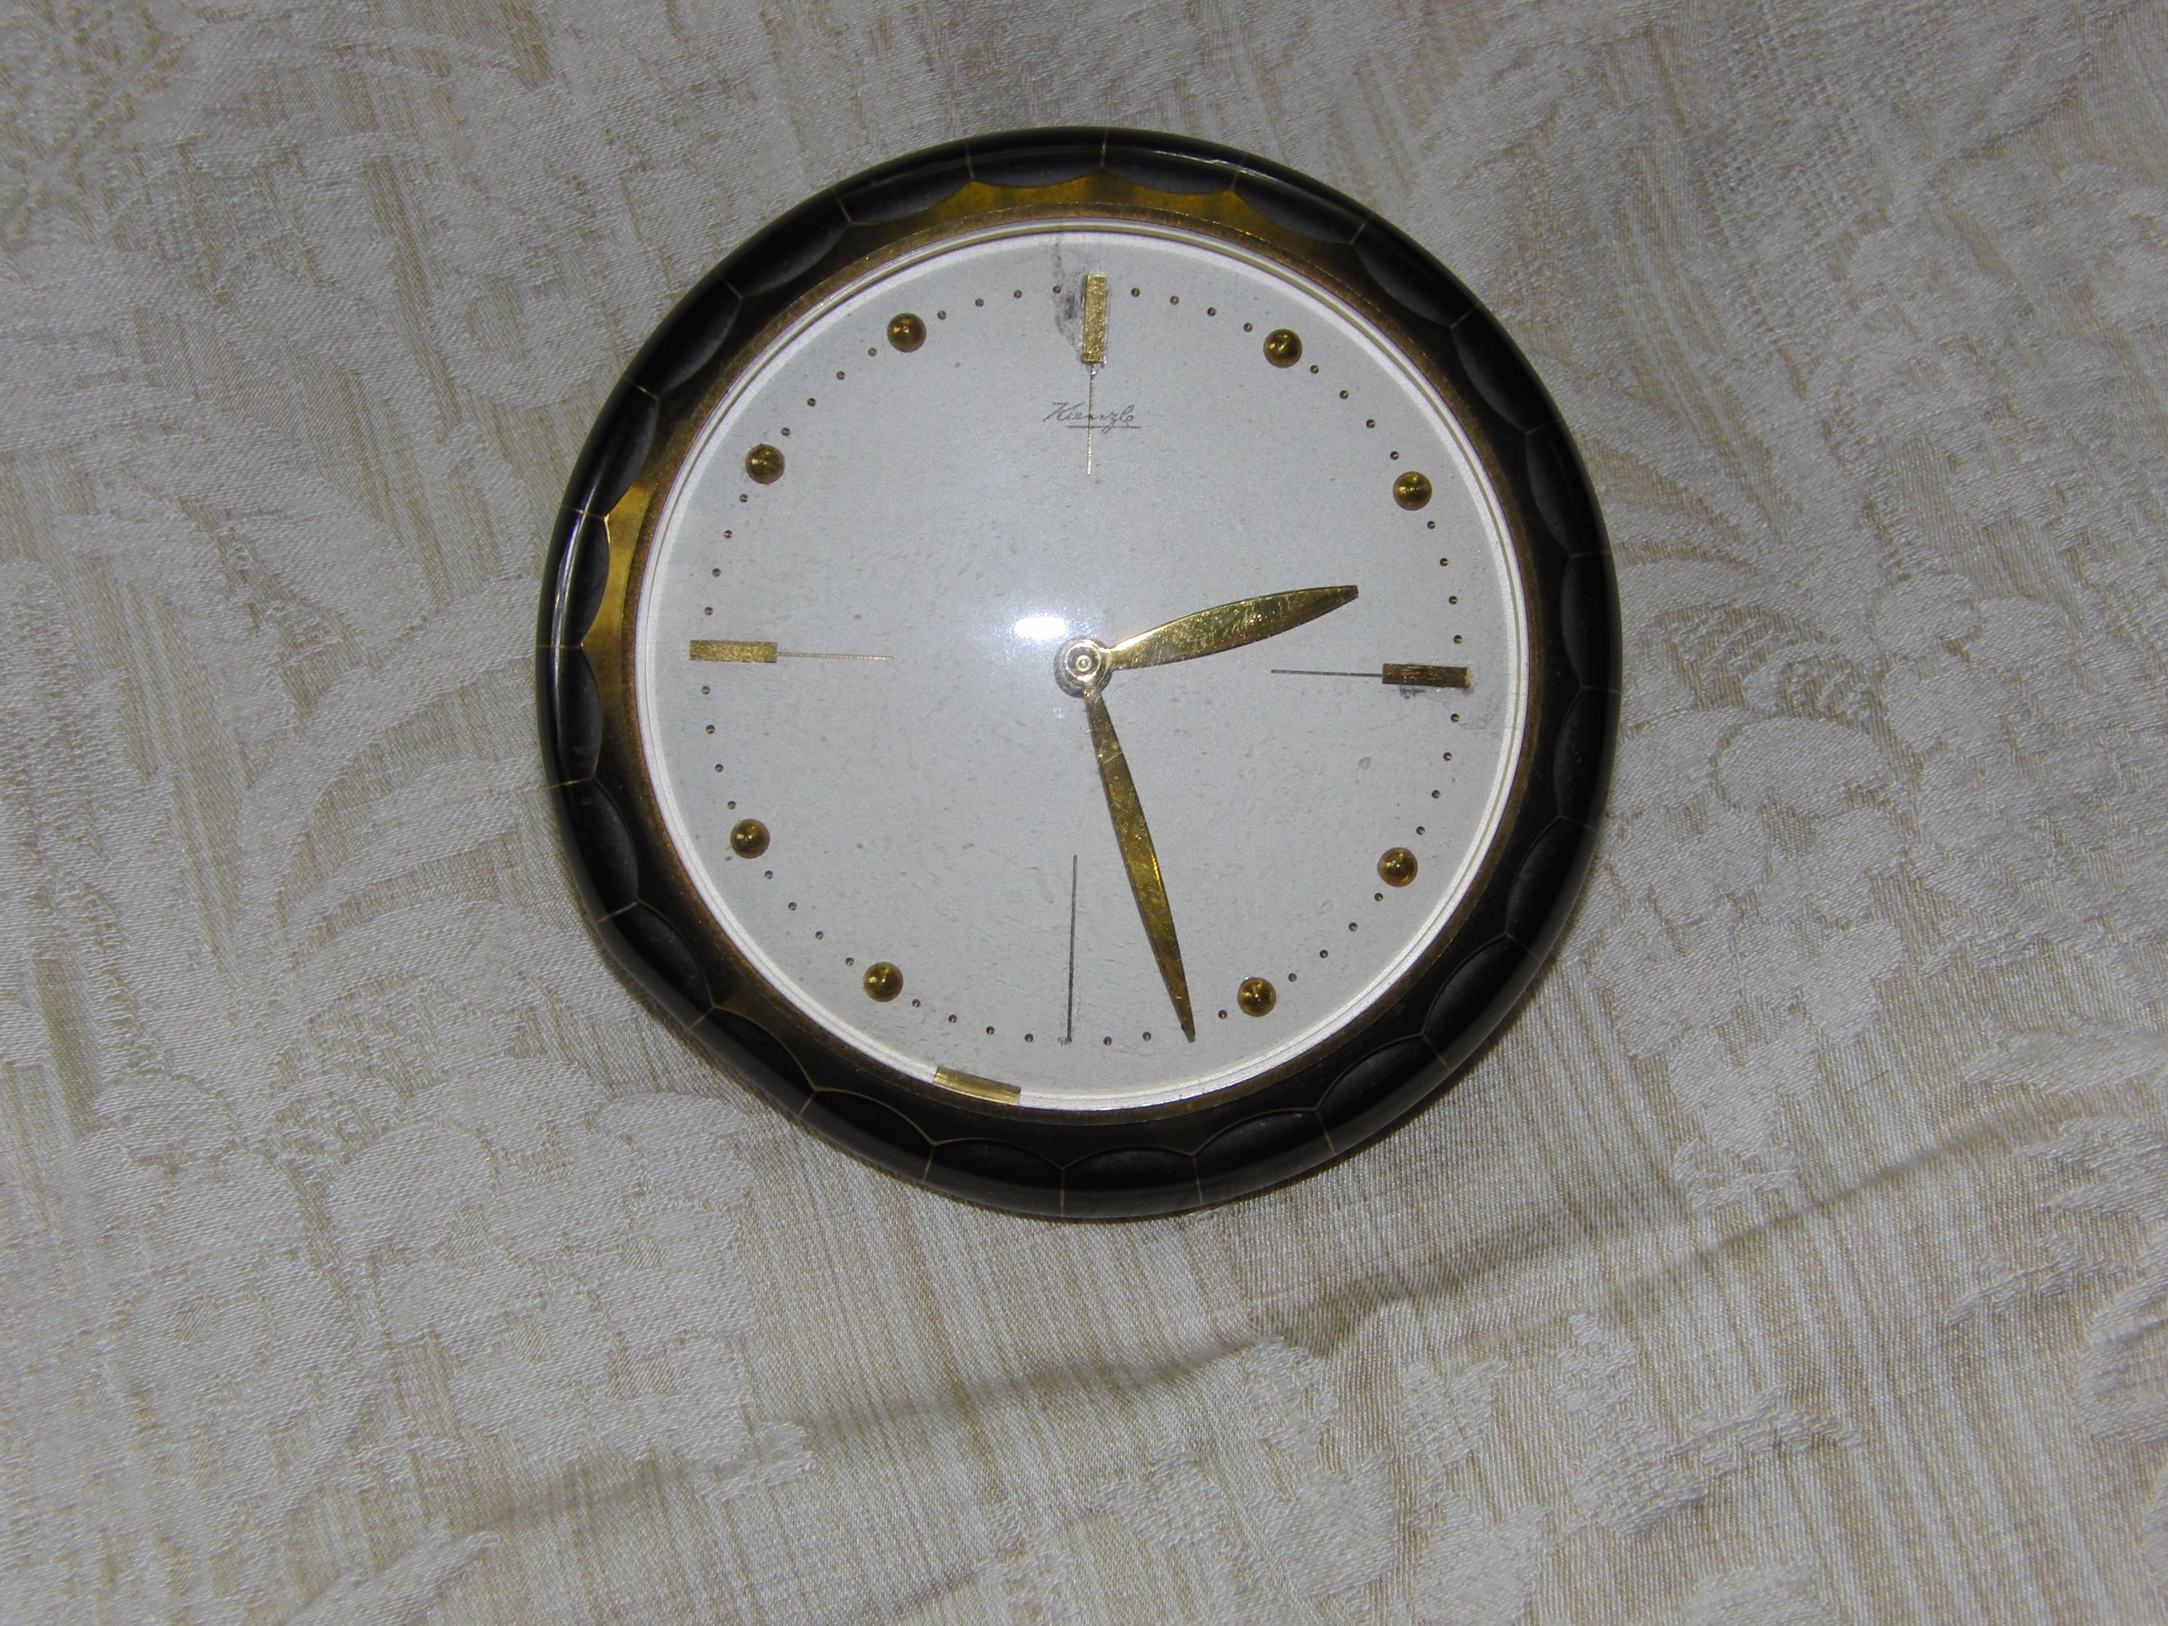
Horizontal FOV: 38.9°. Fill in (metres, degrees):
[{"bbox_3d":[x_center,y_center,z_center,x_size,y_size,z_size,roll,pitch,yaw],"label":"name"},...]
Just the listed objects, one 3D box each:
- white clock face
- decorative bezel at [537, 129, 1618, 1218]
[{"bbox_3d":[-0.001,-0.022,0.437,0.138,0.029,0.138,2,89,-1],"label":"white clock face"},{"bbox_3d":[-0.001,-0.020,0.438,0.154,0.030,0.154,2,89,-1],"label":"decorative bezel"}]

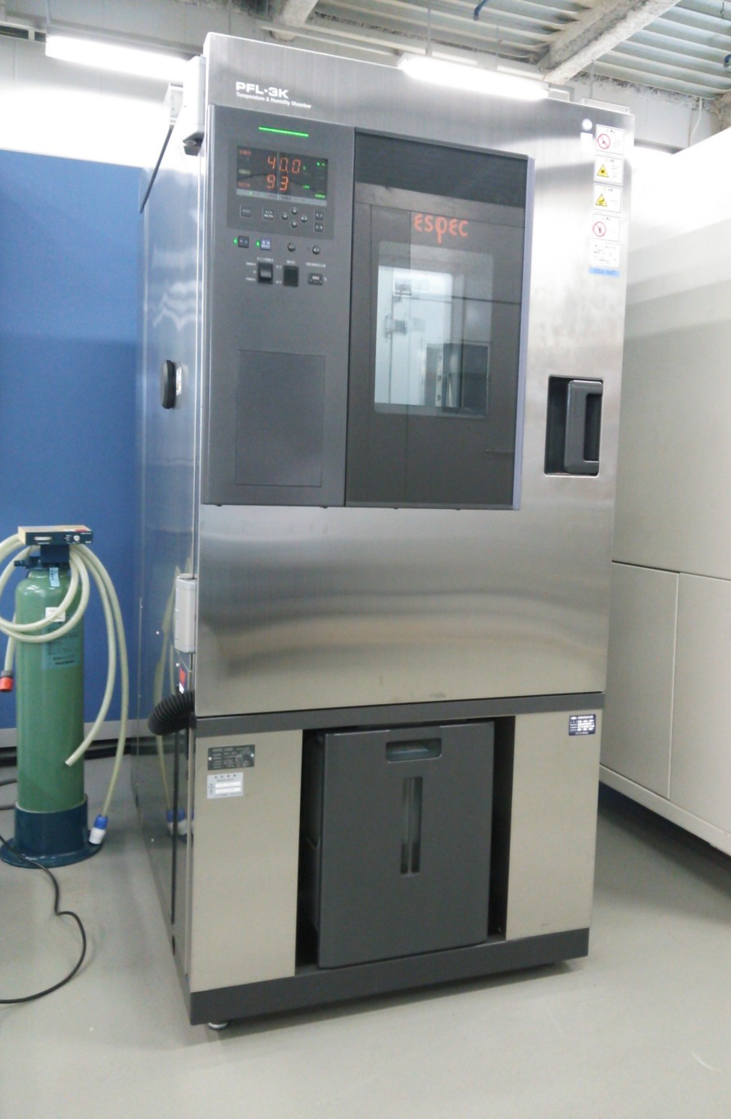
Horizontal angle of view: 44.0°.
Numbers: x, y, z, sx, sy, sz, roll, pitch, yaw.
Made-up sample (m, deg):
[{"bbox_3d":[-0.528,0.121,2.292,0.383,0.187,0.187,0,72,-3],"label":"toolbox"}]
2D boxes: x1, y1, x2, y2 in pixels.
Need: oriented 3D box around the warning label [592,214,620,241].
[{"bbox_3d":[0.481,-0.662,1.808,0.063,0.048,0.002,0,5,-20],"label":"warning label"}]

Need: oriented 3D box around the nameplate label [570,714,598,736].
[{"bbox_3d":[0.456,0.347,1.896,0.065,0.043,0.002,0,5,-20],"label":"nameplate label"}]

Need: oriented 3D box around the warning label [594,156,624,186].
[{"bbox_3d":[0.485,-0.773,1.799,0.065,0.050,0.002,0,5,-20],"label":"warning label"}]

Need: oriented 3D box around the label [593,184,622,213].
[{"bbox_3d":[0.483,-0.719,1.803,0.064,0.050,0.002,0,5,-20],"label":"label"}]

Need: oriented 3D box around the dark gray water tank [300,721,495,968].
[{"bbox_3d":[0.034,0.548,1.935,0.358,0.463,0.300,0,5,-20],"label":"dark gray water tank"}]

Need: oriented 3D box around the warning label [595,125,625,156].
[{"bbox_3d":[0.485,-0.830,1.794,0.064,0.049,0.002,0,5,-20],"label":"warning label"}]

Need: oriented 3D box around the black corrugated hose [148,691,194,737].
[{"bbox_3d":[-0.353,0.278,1.646,0.080,0.077,0.075,0,5,-20],"label":"black corrugated hose"}]

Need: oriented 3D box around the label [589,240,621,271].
[{"bbox_3d":[0.480,-0.610,1.813,0.068,0.048,0.002,0,5,-20],"label":"label"}]

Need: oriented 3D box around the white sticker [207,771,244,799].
[{"bbox_3d":[-0.254,0.412,1.647,0.065,0.044,0.002,0,5,-20],"label":"white sticker"}]

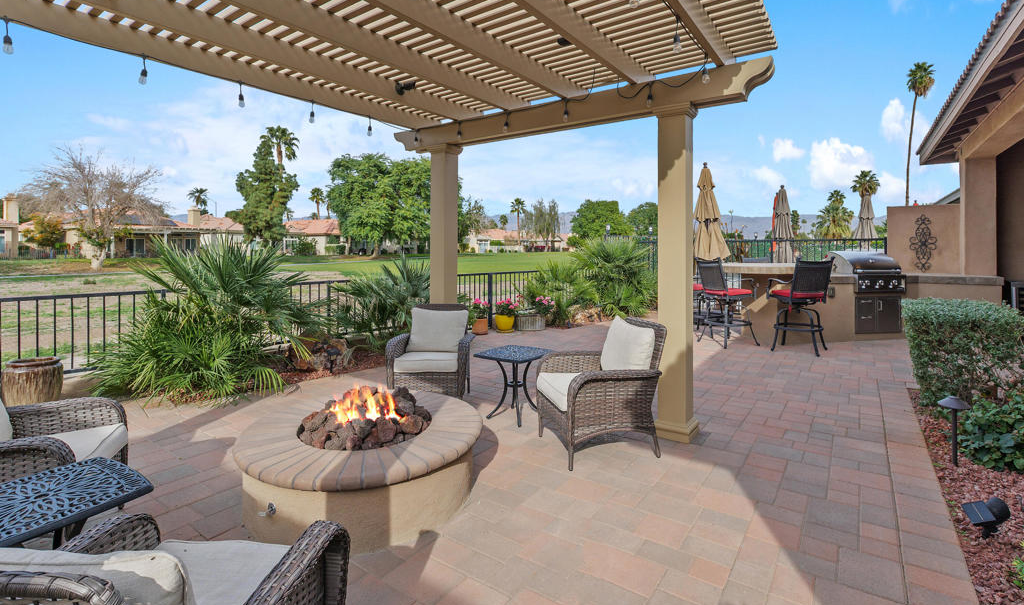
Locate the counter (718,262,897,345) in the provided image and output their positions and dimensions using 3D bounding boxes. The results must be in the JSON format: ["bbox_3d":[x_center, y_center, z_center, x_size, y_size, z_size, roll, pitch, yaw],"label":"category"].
[{"bbox_3d":[4.200,0.003,6.575,2.650,1.070,1.000,-1,5,-10],"label":"counter"}]

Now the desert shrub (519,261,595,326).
[{"bbox_3d":[0.750,-0.177,7.500,1.200,1.080,1.100,0,4,0],"label":"desert shrub"}]

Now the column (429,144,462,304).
[{"bbox_3d":[-0.680,-0.387,4.582,0.250,2.350,0.250,4,6,37],"label":"column"}]

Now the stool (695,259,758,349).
[{"bbox_3d":[2.990,-0.028,6.310,0.620,1.200,0.580,-2,5,-17],"label":"stool"}]

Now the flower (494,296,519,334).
[{"bbox_3d":[-0.103,0.191,7.197,0.380,0.540,0.370,0,5,0],"label":"flower"}]

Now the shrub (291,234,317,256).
[{"bbox_3d":[-22.907,-6.262,50.000,2.800,2.200,2.500,0,4,0],"label":"shrub"}]

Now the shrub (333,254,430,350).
[{"bbox_3d":[-1.680,-0.050,6.100,1.350,1.250,1.200,0,4,0],"label":"shrub"}]

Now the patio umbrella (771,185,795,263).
[{"bbox_3d":[5.680,-1.190,9.500,0.460,2.500,0.460,0,4,0],"label":"patio umbrella"}]

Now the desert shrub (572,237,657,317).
[{"bbox_3d":[1.933,-0.519,8.500,1.520,1.460,1.380,0,4,0],"label":"desert shrub"}]

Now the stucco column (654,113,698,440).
[{"bbox_3d":[1.245,-0.239,3.420,0.260,2.440,0.260,3,5,37],"label":"stucco column"}]

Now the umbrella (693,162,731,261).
[{"bbox_3d":[3.100,-0.866,7.100,0.560,2.580,0.560,0,4,0],"label":"umbrella"}]

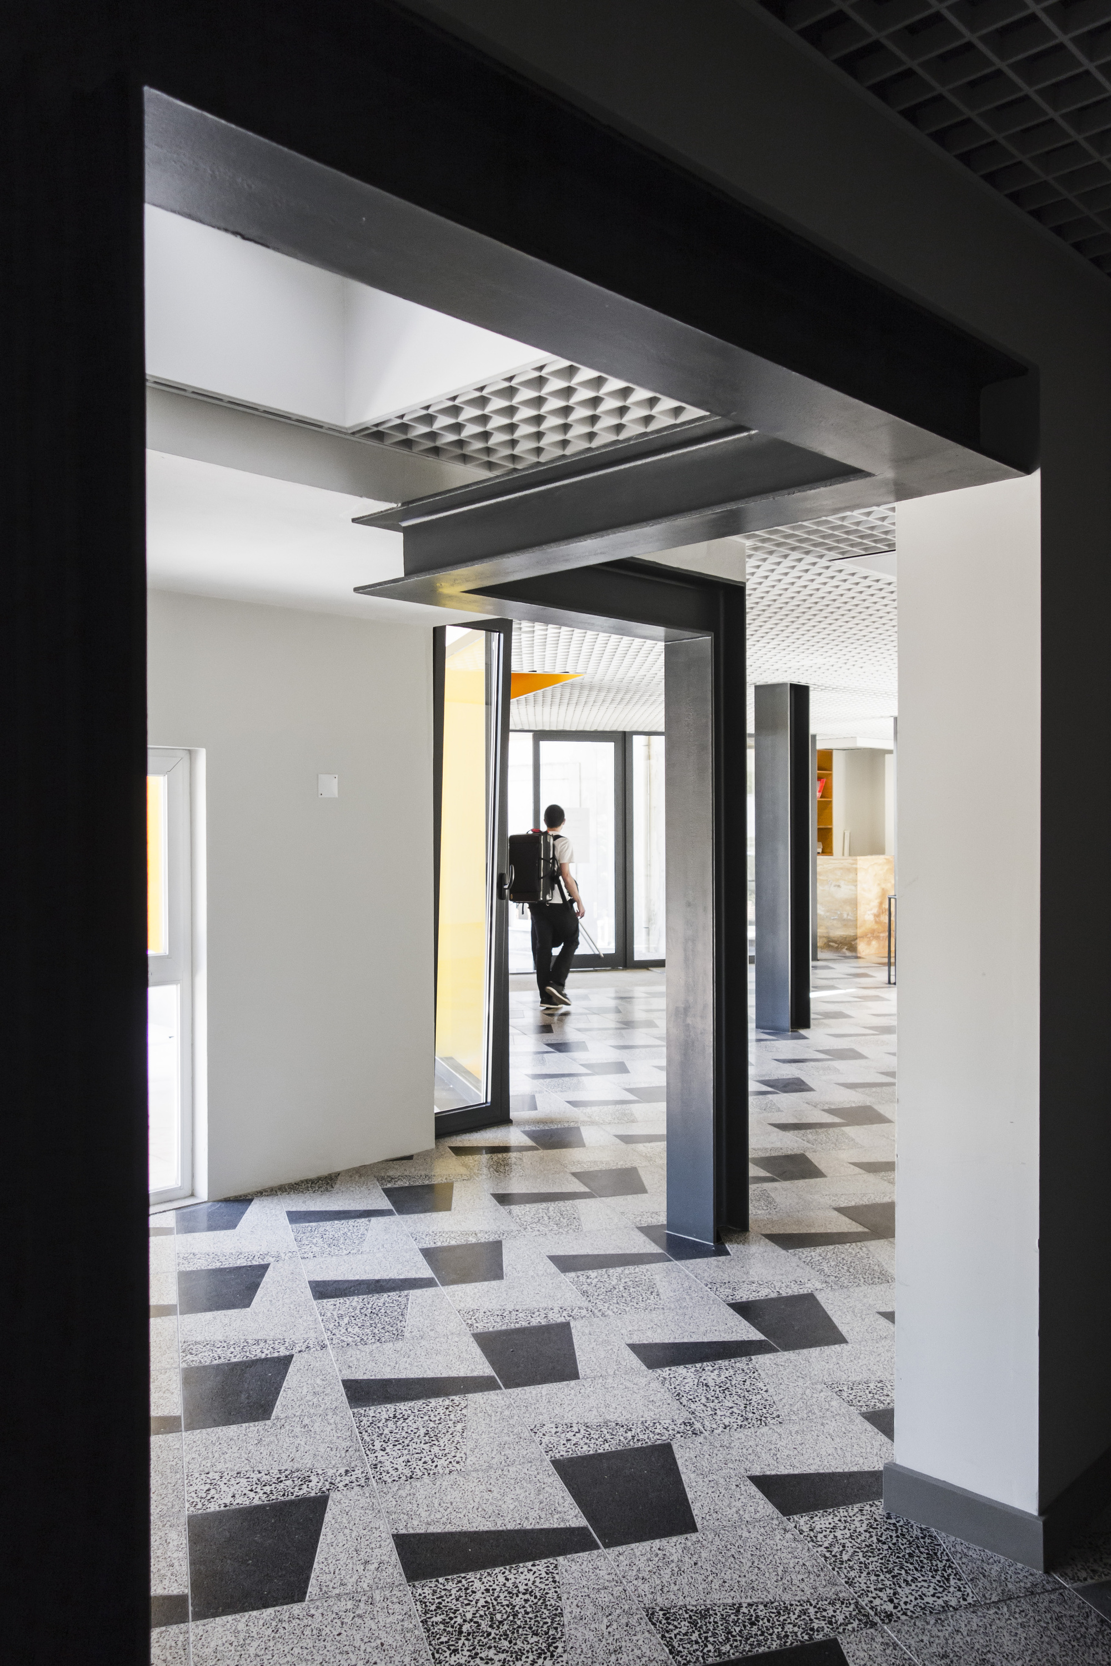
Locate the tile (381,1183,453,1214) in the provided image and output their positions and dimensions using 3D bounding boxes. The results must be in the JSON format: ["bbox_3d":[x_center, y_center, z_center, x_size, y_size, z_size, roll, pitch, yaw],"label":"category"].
[{"bbox_3d":[-0.508,1.460,5.144,0.301,0.014,0.386,0,0,-17],"label":"tile"}]

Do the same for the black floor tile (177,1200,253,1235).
[{"bbox_3d":[-1.281,1.463,4.907,0.301,0.014,0.386,0,0,-17],"label":"black floor tile"}]

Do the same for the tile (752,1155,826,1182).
[{"bbox_3d":[1.037,1.452,5.616,0.301,0.014,0.386,0,0,-17],"label":"tile"}]

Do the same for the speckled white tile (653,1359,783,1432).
[{"bbox_3d":[0.455,1.453,3.349,0.305,0.020,0.390,0,0,-17],"label":"speckled white tile"}]

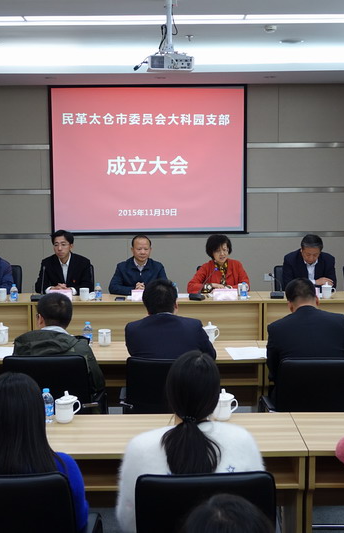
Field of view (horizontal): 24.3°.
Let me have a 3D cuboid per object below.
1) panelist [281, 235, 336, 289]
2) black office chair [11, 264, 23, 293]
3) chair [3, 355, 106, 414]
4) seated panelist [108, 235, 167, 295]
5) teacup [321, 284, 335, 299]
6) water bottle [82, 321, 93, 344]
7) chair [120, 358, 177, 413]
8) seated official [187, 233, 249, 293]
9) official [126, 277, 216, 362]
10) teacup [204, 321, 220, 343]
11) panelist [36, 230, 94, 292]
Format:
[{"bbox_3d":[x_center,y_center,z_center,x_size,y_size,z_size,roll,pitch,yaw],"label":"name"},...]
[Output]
[{"bbox_3d":[1.199,0.333,6.962,0.490,1.229,0.694,-1,8,0],"label":"panelist"},{"bbox_3d":[-1.758,0.478,7.804,0.580,0.950,0.600,0,7,-1],"label":"black office chair"},{"bbox_3d":[-0.642,0.861,4.424,0.551,0.893,0.592,-1,8,0],"label":"chair"},{"bbox_3d":[-0.318,0.340,7.599,0.535,1.255,0.800,0,7,-1],"label":"seated panelist"},{"bbox_3d":[1.295,0.197,6.638,0.110,0.127,0.085,0,7,0],"label":"teacup"},{"bbox_3d":[-0.552,0.438,5.245,0.065,0.154,0.065,0,7,-1],"label":"water bottle"},{"bbox_3d":[-0.012,0.863,4.429,0.551,0.877,0.592,-1,8,0],"label":"chair"},{"bbox_3d":[0.414,0.333,7.118,0.550,1.250,0.680,0,7,5],"label":"seated official"},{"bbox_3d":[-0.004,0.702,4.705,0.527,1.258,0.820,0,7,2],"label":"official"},{"bbox_3d":[0.261,0.435,5.260,0.105,0.145,0.090,0,7,-1],"label":"teacup"},{"bbox_3d":[-1.016,0.315,7.589,0.506,1.317,0.800,0,7,-1],"label":"panelist"}]

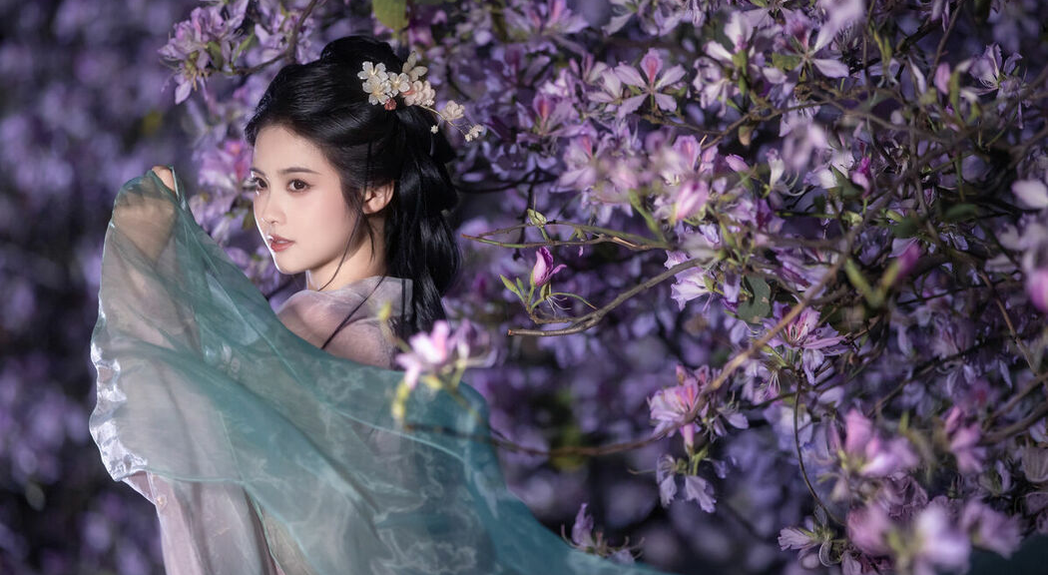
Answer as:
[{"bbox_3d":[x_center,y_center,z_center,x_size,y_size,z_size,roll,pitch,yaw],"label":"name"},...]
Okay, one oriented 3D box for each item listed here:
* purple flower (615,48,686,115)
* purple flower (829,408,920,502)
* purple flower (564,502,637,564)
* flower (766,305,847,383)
[{"bbox_3d":[0.142,-0.233,5.750,0.079,0.074,0.050,0,0,0],"label":"purple flower"},{"bbox_3d":[0.362,0.172,5.250,0.088,0.097,0.080,0,0,-20],"label":"purple flower"},{"bbox_3d":[0.085,0.274,5.700,0.083,0.073,0.070,0,0,0],"label":"purple flower"},{"bbox_3d":[0.307,0.062,5.550,0.089,0.085,0.075,0,0,0],"label":"flower"}]

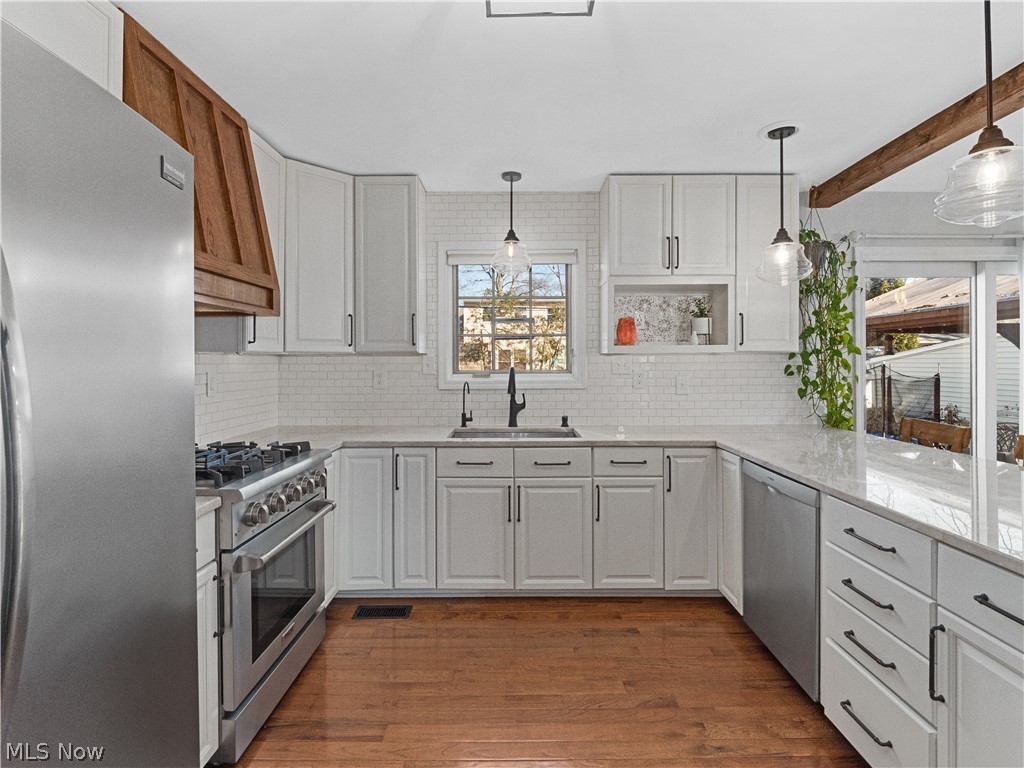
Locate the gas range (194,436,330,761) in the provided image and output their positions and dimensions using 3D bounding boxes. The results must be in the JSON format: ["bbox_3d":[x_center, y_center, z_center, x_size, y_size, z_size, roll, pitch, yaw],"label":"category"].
[{"bbox_3d":[-1.214,0.786,1.945,0.725,0.960,0.755,0,1,0],"label":"gas range"}]

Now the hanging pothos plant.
[{"bbox_3d":[1.962,-0.352,3.000,0.380,1.250,0.340,0,1,0],"label":"hanging pothos plant"}]

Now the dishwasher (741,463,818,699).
[{"bbox_3d":[1.415,0.789,2.028,0.580,0.806,0.595,0,1,0],"label":"dishwasher"}]

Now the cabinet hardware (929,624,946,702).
[{"bbox_3d":[1.102,0.723,1.225,0.036,0.200,0.018,0,1,0],"label":"cabinet hardware"}]

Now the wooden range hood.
[{"bbox_3d":[-1.356,-0.783,1.910,0.485,0.945,0.745,0,1,0],"label":"wooden range hood"}]

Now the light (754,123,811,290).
[{"bbox_3d":[1.361,-0.888,2.380,0.250,0.780,0.250,0,1,0],"label":"light"}]

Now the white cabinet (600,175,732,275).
[{"bbox_3d":[0.975,-0.975,3.055,0.775,0.612,0.335,0,1,0],"label":"white cabinet"}]

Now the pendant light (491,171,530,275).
[{"bbox_3d":[-0.006,-0.987,2.940,0.250,0.620,0.250,0,1,0],"label":"pendant light"}]

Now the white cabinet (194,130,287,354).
[{"bbox_3d":[-1.425,-0.702,2.430,0.335,1.070,0.370,0,1,0],"label":"white cabinet"}]

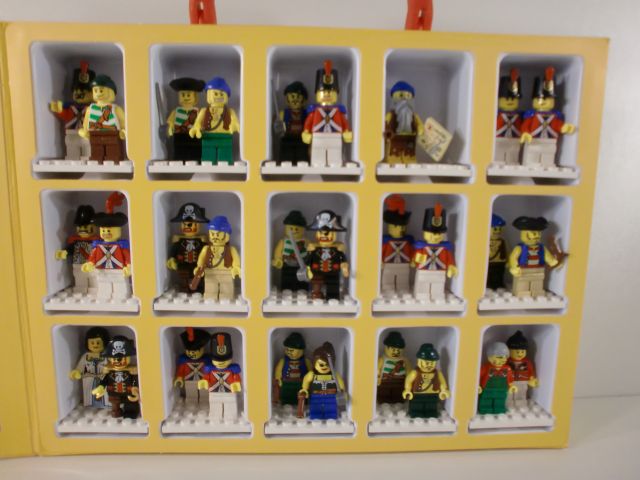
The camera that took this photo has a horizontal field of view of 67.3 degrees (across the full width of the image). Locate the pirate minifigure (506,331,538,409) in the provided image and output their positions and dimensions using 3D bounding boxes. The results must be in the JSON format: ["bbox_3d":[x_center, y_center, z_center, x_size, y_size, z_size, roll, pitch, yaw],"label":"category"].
[{"bbox_3d":[0.116,0.074,0.277,0.022,0.046,0.014,0,9,-2],"label":"pirate minifigure"}]

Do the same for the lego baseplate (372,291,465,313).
[{"bbox_3d":[0.052,0.032,0.269,0.048,0.005,0.032,0,10,-2],"label":"lego baseplate"}]

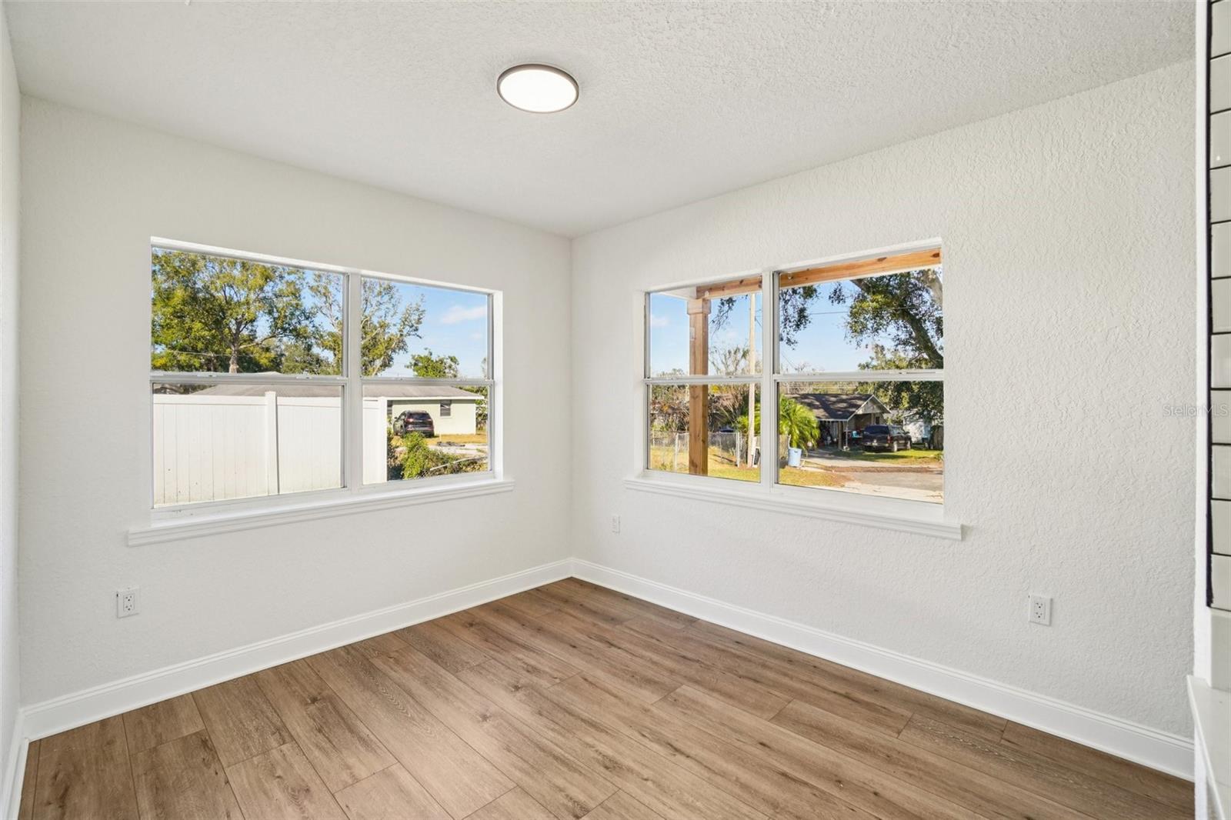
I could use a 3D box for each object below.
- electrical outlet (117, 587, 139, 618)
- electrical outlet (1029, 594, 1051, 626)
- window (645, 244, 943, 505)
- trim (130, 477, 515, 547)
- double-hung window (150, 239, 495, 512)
[{"bbox_3d":[-2.077,0.823,2.186,0.070,0.114,0.009,-2,2,-43],"label":"electrical outlet"},{"bbox_3d":[1.693,0.800,2.044,0.070,0.114,0.009,1,2,41],"label":"electrical outlet"},{"bbox_3d":[0.850,-0.156,2.913,1.724,1.214,0.092,1,2,41],"label":"window"},{"bbox_3d":[-1.408,0.518,2.842,1.872,0.082,0.138,-2,2,-43],"label":"trim"},{"bbox_3d":[-1.456,-0.148,2.893,1.723,1.219,0.092,-2,2,-43],"label":"double-hung window"}]

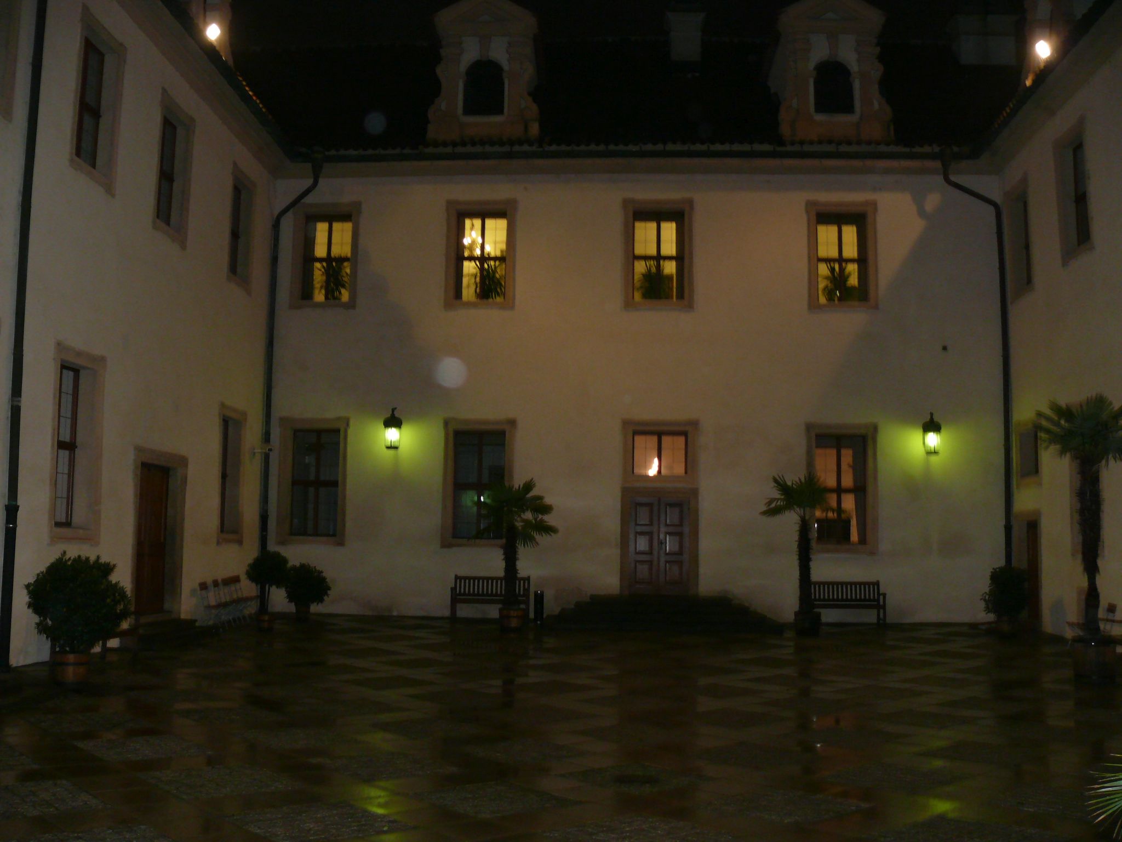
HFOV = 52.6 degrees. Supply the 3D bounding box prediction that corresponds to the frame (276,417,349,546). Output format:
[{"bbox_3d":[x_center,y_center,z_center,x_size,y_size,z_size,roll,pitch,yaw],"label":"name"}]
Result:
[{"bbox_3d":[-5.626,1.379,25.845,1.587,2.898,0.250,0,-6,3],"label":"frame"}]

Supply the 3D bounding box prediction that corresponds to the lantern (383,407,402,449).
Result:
[{"bbox_3d":[-3.770,0.172,25.523,0.427,0.950,0.550,0,-6,3],"label":"lantern"}]

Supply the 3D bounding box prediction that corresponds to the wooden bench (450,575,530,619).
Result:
[{"bbox_3d":[-1.495,3.726,23.955,1.622,0.910,0.600,0,-6,3],"label":"wooden bench"}]

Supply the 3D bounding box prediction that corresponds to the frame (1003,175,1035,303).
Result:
[{"bbox_3d":[9.051,-3.541,22.212,0.250,2.351,1.379,0,-6,4],"label":"frame"}]

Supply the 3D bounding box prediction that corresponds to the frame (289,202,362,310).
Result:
[{"bbox_3d":[-5.151,-3.610,24.876,1.490,2.384,0.250,0,-6,3],"label":"frame"}]

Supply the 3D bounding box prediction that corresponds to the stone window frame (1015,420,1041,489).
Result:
[{"bbox_3d":[8.989,0.611,21.609,0.250,1.270,1.425,0,-6,4],"label":"stone window frame"}]

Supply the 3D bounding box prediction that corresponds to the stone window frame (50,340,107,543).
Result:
[{"bbox_3d":[-6.595,0.355,15.310,0.250,2.607,1.442,0,-6,3],"label":"stone window frame"}]

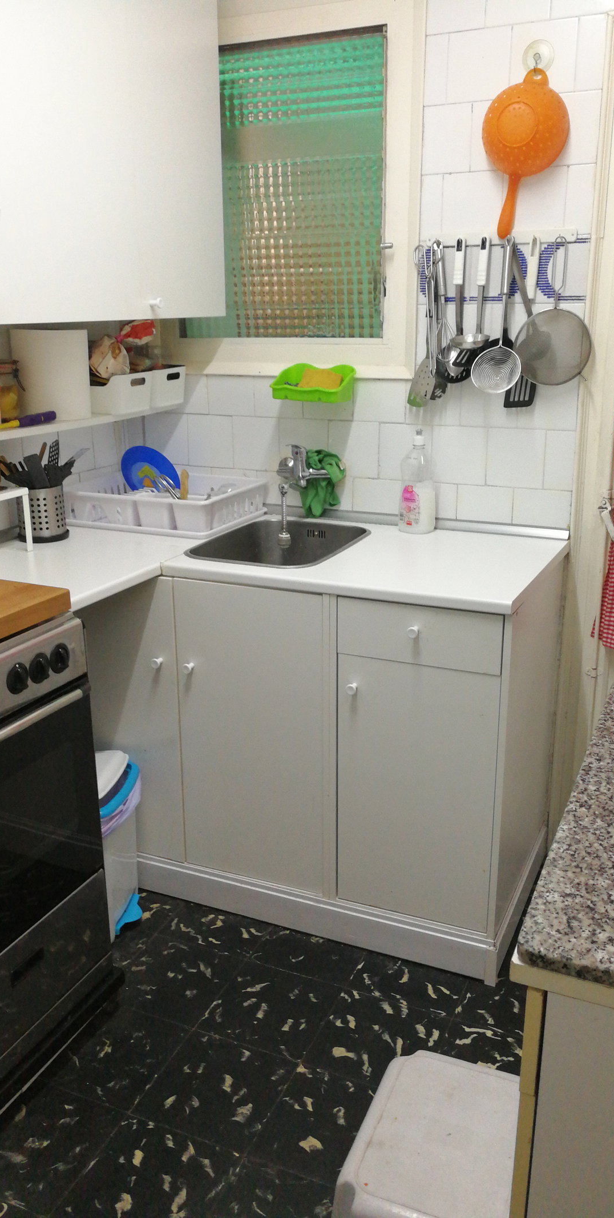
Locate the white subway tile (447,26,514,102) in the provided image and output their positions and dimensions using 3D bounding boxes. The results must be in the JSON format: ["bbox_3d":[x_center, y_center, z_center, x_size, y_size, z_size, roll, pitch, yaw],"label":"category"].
[{"bbox_3d":[0.399,-1.257,2.201,0.150,0.150,0.010,7,20,24],"label":"white subway tile"}]

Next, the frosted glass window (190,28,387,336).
[{"bbox_3d":[-0.079,-1.103,2.540,0.612,0.732,0.030,7,18,23],"label":"frosted glass window"}]

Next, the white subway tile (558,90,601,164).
[{"bbox_3d":[0.593,-1.089,2.162,0.143,0.150,0.010,7,20,24],"label":"white subway tile"}]

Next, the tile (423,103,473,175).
[{"bbox_3d":[0.341,-1.141,2.312,0.121,0.152,0.010,7,18,23],"label":"tile"}]

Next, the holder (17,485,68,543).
[{"bbox_3d":[-0.684,-0.251,2.453,0.127,0.137,0.127,0,17,0],"label":"holder"}]

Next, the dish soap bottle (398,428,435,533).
[{"bbox_3d":[0.292,-0.341,2.504,0.092,0.270,0.066,12,21,34],"label":"dish soap bottle"}]

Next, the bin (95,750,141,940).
[{"bbox_3d":[-0.554,0.591,2.371,0.280,0.412,0.270,4,17,12],"label":"bin"}]

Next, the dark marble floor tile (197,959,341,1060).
[{"bbox_3d":[-0.076,0.885,2.105,0.249,0.008,0.249,8,18,23],"label":"dark marble floor tile"}]

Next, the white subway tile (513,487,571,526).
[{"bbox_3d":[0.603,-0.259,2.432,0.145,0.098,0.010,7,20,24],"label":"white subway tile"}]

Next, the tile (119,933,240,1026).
[{"bbox_3d":[-0.310,0.866,2.216,0.251,0.010,0.251,7,19,23],"label":"tile"}]

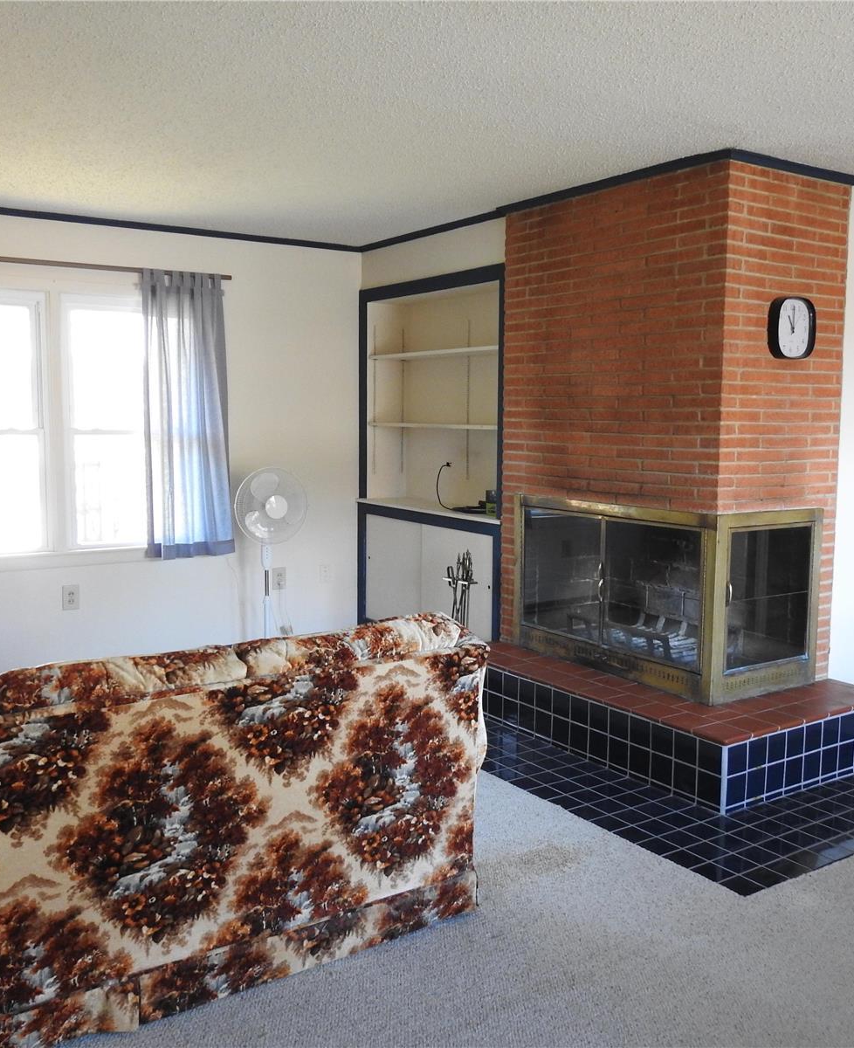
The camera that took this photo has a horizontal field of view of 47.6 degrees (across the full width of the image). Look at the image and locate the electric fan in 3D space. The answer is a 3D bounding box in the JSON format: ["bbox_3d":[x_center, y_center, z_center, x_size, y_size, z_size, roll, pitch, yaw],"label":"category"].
[{"bbox_3d":[-0.868,0.271,5.442,0.434,1.178,0.364,-3,7,-29],"label":"electric fan"}]

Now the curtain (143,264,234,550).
[{"bbox_3d":[-1.301,-0.592,5.358,0.531,1.562,0.101,-4,7,-34],"label":"curtain"}]

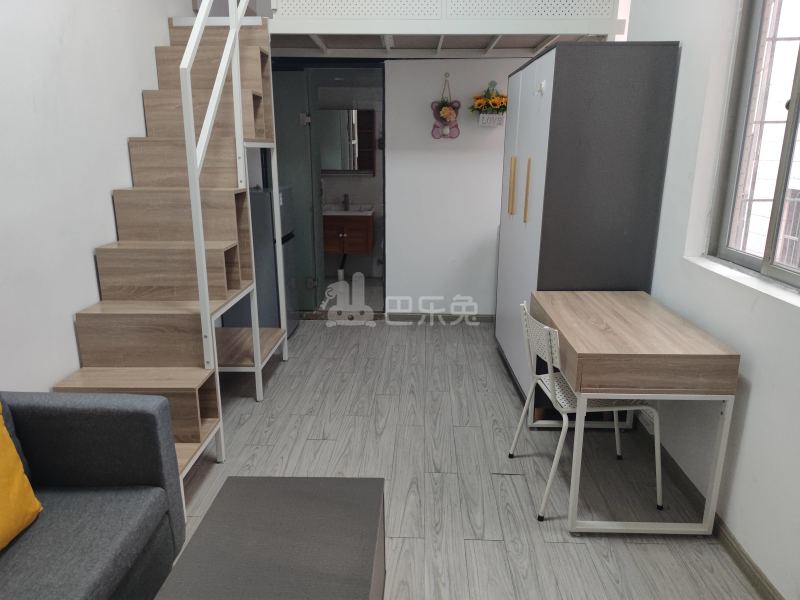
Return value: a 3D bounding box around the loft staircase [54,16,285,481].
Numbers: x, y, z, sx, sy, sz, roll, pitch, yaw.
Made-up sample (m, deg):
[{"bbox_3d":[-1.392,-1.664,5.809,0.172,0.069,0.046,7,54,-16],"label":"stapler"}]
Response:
[{"bbox_3d":[-1.144,-0.435,2.849,0.630,2.260,1.860,0,14,1],"label":"loft staircase"}]

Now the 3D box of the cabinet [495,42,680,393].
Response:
[{"bbox_3d":[1.072,-0.449,3.510,0.620,1.970,1.070,0,14,0],"label":"cabinet"}]

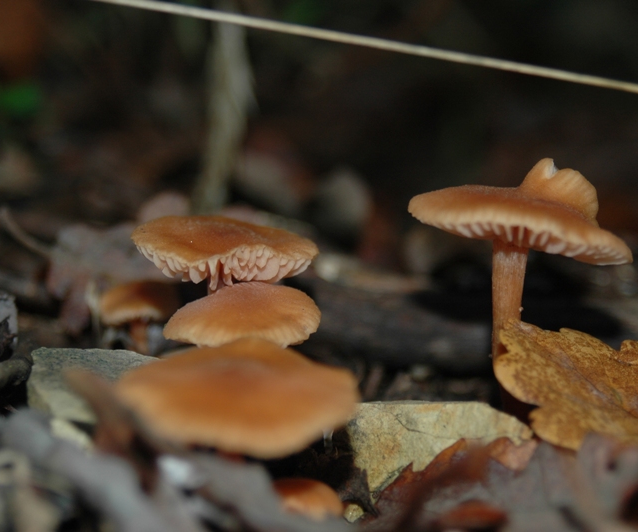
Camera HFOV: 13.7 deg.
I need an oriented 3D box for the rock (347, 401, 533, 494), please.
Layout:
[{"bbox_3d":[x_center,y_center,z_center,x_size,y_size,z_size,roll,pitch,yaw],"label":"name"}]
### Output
[{"bbox_3d":[0.021,0.031,0.457,0.033,0.015,0.018,0,6,0],"label":"rock"}]

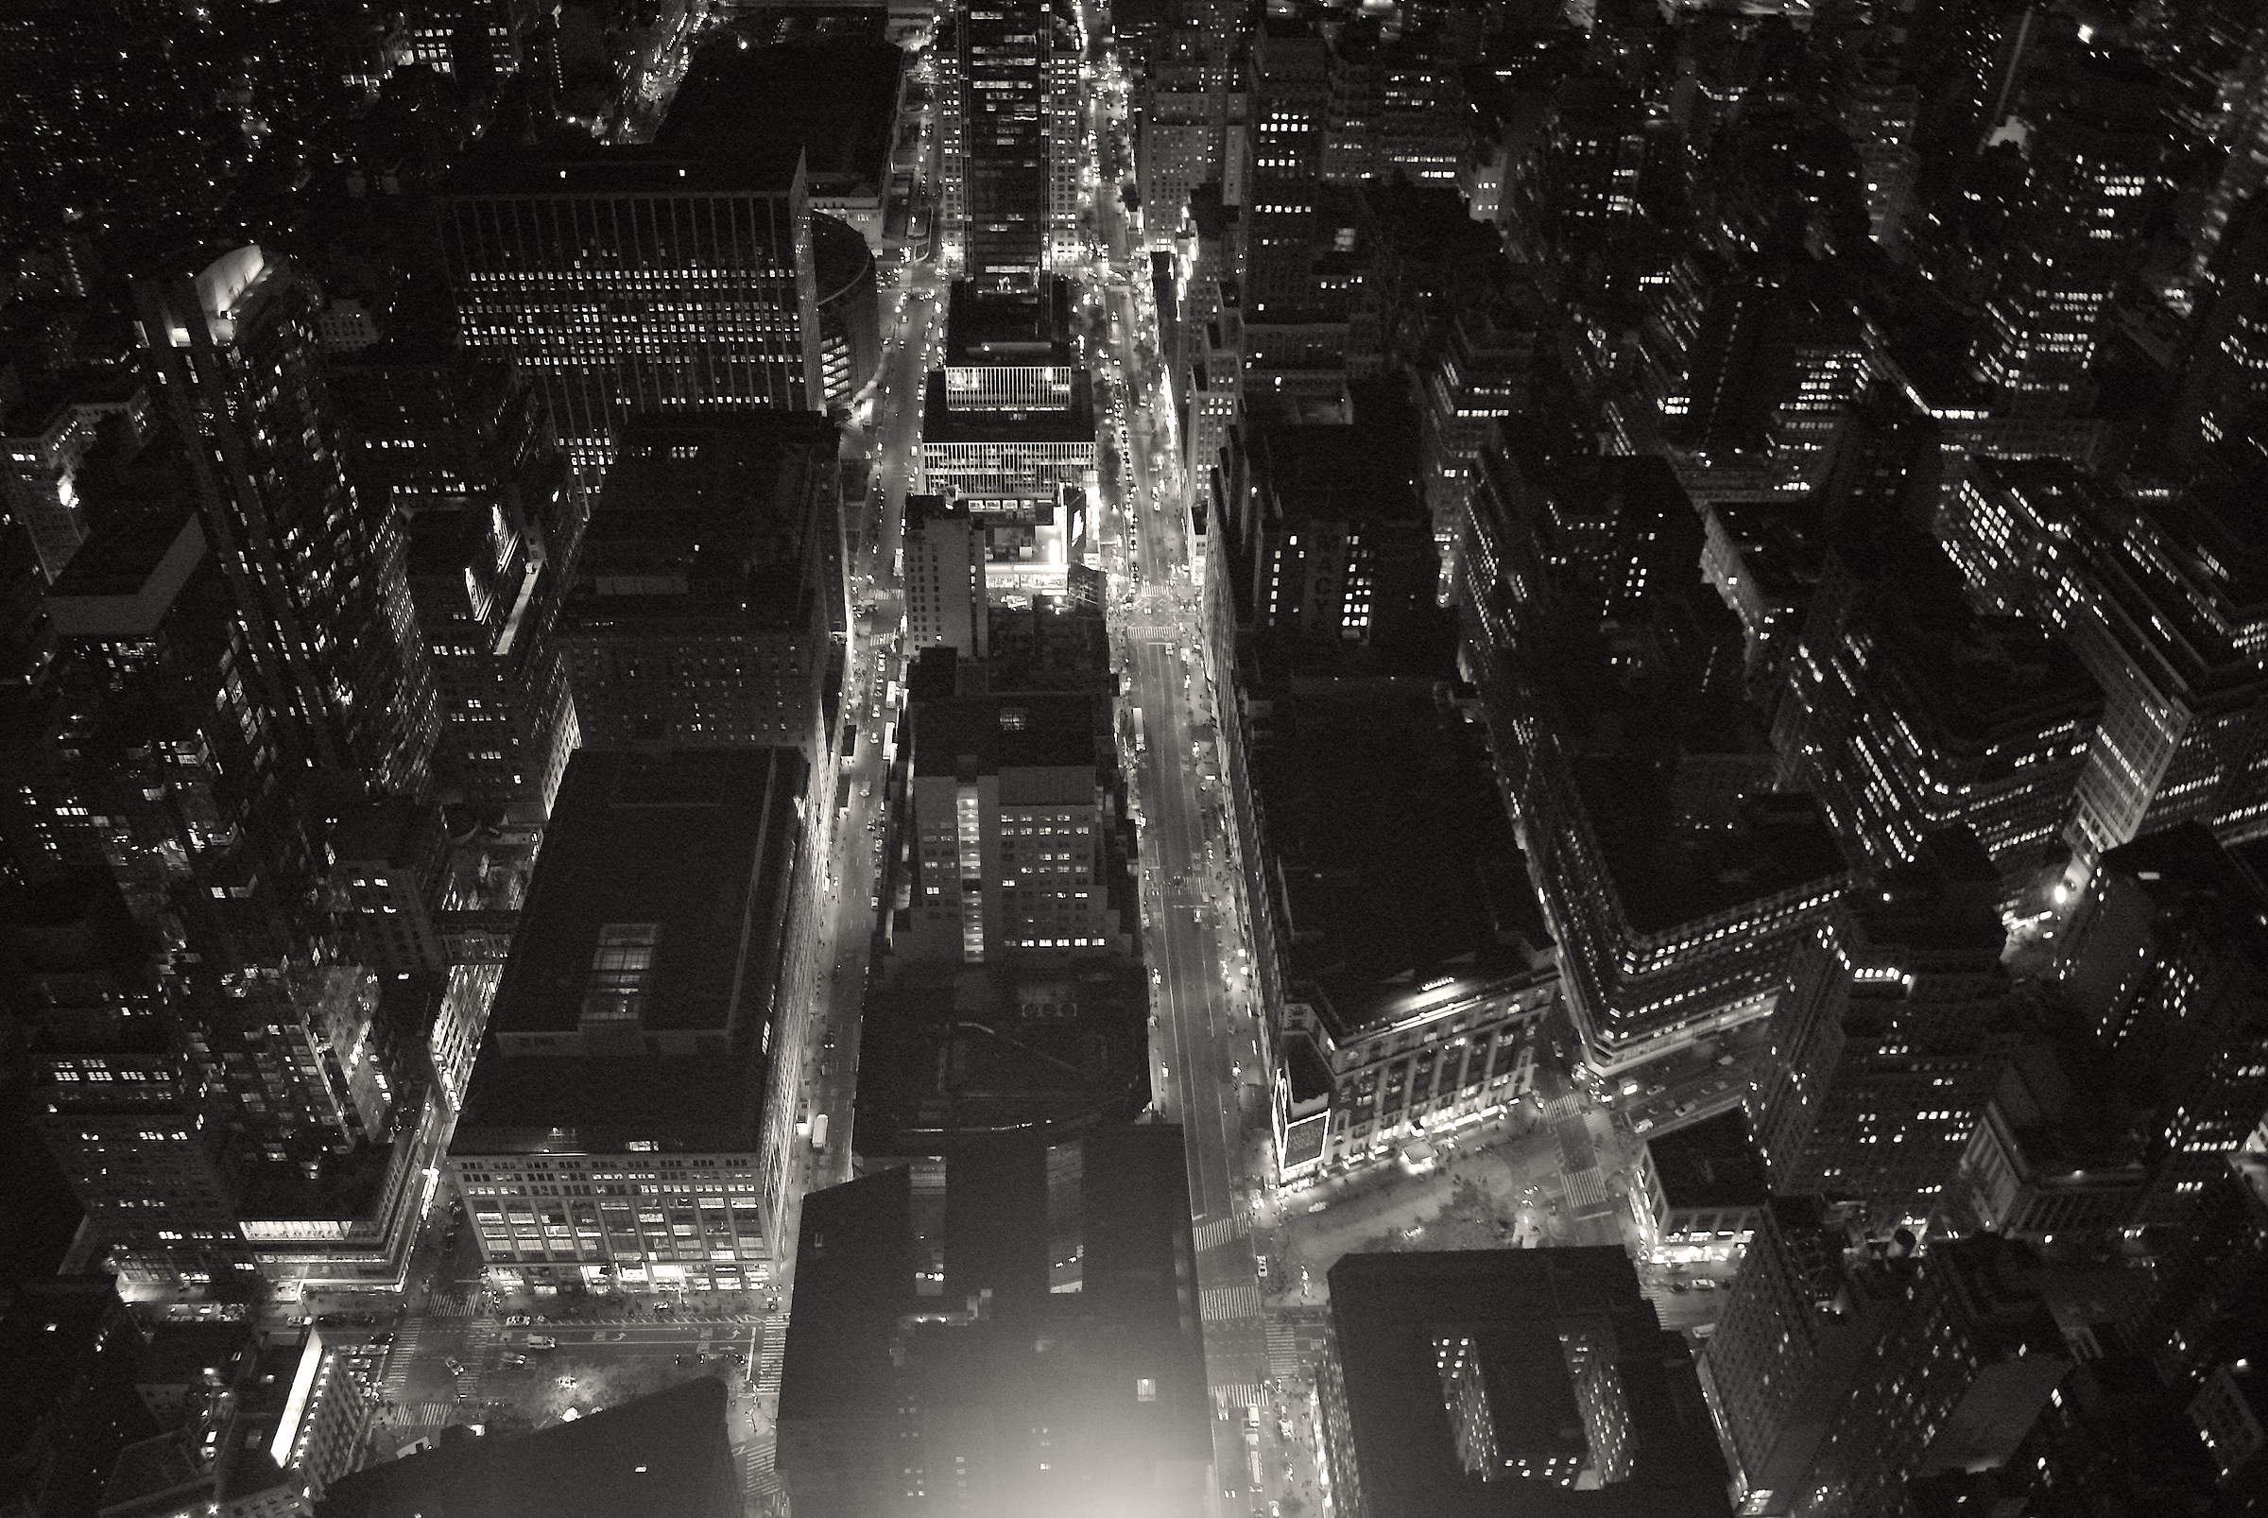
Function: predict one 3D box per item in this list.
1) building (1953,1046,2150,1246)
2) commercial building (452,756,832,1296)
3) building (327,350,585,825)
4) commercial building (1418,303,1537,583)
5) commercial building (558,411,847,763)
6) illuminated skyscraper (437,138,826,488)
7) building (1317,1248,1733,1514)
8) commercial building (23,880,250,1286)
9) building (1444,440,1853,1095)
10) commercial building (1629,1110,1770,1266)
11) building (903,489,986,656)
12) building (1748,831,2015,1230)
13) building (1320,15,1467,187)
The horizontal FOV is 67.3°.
[{"bbox_3d":[201.230,86.440,383.520,26.000,34.000,37.000,0,40,-4],"label":"building"},{"bbox_3d":[-106.705,54.419,390.783,60.000,52.000,121.000,0,40,-4],"label":"commercial building"},{"bbox_3d":[-186.841,-47.697,465.546,54.500,106.000,90.000,0,40,-4],"label":"building"},{"bbox_3d":[113.014,-105.032,571.471,25.500,89.000,33.000,0,40,-4],"label":"commercial building"},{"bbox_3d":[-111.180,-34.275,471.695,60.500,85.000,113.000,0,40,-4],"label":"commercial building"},{"bbox_3d":[-155.280,-129.360,555.350,104.000,124.000,37.000,0,40,-4],"label":"illuminated skyscraper"},{"bbox_3d":[66.330,128.230,312.350,58.000,51.000,51.000,0,40,-4],"label":"building"},{"bbox_3d":[-193.855,68.839,336.751,30.500,90.000,28.000,0,40,-4],"label":"commercial building"},{"bbox_3d":[137.047,-6.462,466.797,60.500,73.000,192.000,0,40,-4],"label":"building"},{"bbox_3d":[126.934,96.114,384.467,24.500,19.000,26.500,0,40,-4],"label":"commercial building"},{"bbox_3d":[-57.185,-53.771,523.003,24.000,55.000,16.500,0,40,-4],"label":"building"},{"bbox_3d":[154.400,61.480,360.180,38.000,99.000,38.000,0,40,-4],"label":"building"},{"bbox_3d":[113.460,-287.660,782.670,62.000,97.000,39.000,0,40,-4],"label":"building"}]

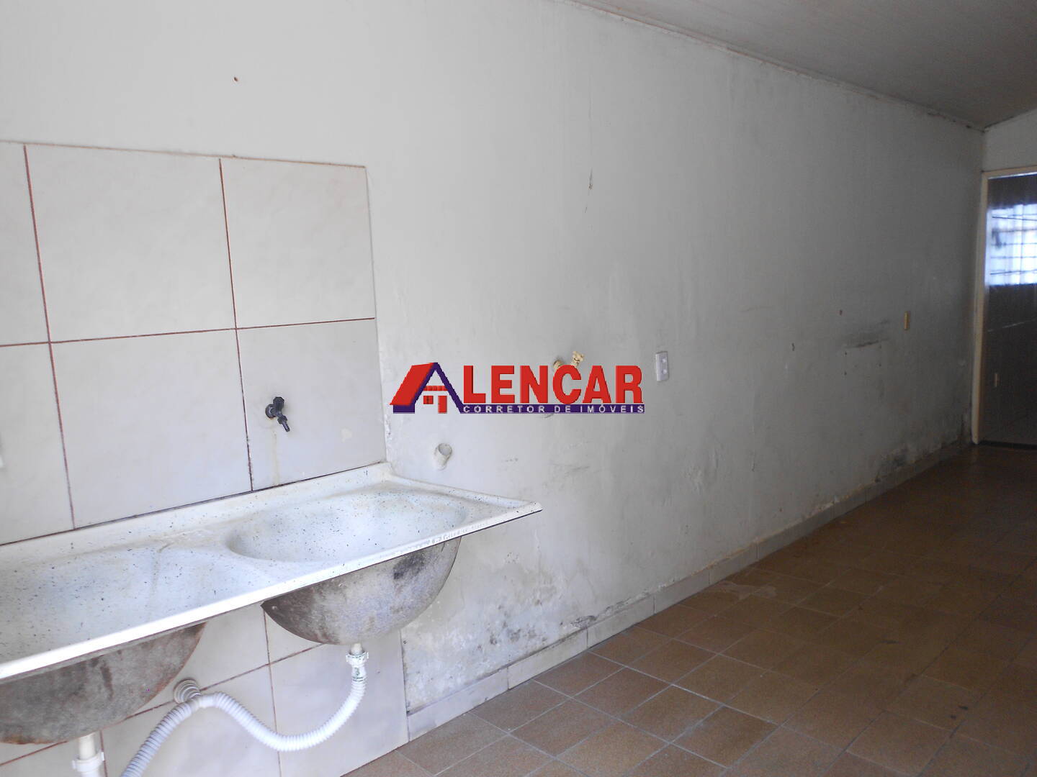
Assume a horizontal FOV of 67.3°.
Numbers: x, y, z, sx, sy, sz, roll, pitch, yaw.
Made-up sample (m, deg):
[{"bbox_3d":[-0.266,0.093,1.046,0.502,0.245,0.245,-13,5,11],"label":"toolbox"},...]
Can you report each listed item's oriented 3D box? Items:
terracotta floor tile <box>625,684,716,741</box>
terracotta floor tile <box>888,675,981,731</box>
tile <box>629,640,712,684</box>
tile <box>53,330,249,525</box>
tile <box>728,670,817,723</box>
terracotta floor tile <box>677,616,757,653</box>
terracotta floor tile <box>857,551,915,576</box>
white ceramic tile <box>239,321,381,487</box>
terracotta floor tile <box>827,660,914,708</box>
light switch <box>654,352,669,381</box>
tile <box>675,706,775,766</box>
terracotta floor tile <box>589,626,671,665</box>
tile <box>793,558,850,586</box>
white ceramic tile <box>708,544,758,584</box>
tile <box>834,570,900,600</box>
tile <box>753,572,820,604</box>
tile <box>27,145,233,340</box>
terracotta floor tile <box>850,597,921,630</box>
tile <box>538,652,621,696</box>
[{"bbox_3d":[0.508,1.076,2.585,0.294,0.010,0.201,-9,9,-43],"label":"terracotta floor tile"},{"bbox_3d":[1.390,1.050,2.601,0.297,0.010,0.203,-10,9,-42],"label":"terracotta floor tile"},{"bbox_3d":[0.588,1.036,2.951,0.294,0.009,0.200,-10,9,-42],"label":"tile"},{"bbox_3d":[-0.890,0.086,1.934,0.428,0.433,0.009,-10,9,-42],"label":"tile"},{"bbox_3d":[0.866,1.048,2.636,0.294,0.010,0.201,-9,9,-43],"label":"tile"},{"bbox_3d":[0.806,0.999,3.153,0.294,0.009,0.200,-10,9,-42],"label":"terracotta floor tile"},{"bbox_3d":[1.828,0.872,3.859,0.297,0.010,0.203,-10,9,-42],"label":"terracotta floor tile"},{"bbox_3d":[-0.576,0.033,2.226,0.428,0.433,0.009,-10,9,-42],"label":"white ceramic tile"},{"bbox_3d":[1.230,1.028,2.703,0.294,0.009,0.200,-10,9,-42],"label":"terracotta floor tile"},{"bbox_3d":[0.623,-0.095,3.361,0.076,0.118,0.012,-9,9,-43],"label":"light switch"},{"bbox_3d":[0.648,1.084,2.434,0.294,0.010,0.201,-9,9,-43],"label":"tile"},{"bbox_3d":[0.448,1.034,3.121,0.296,0.010,0.203,-9,9,-43],"label":"terracotta floor tile"},{"bbox_3d":[1.461,0.888,3.761,0.294,0.009,0.200,-10,9,-42],"label":"tile"},{"bbox_3d":[1.064,0.869,3.853,0.432,0.079,0.010,-9,9,-43],"label":"white ceramic tile"},{"bbox_3d":[1.612,0.912,3.631,0.297,0.010,0.203,-10,9,-42],"label":"tile"},{"bbox_3d":[1.253,0.934,3.613,0.297,0.010,0.203,-10,9,-42],"label":"tile"},{"bbox_3d":[-0.915,-0.350,1.882,0.428,0.437,0.009,-10,9,-42],"label":"tile"},{"bbox_3d":[1.525,0.945,3.259,0.294,0.009,0.200,-10,9,-42],"label":"terracotta floor tile"},{"bbox_3d":[0.229,1.070,2.917,0.296,0.010,0.203,-9,9,-43],"label":"tile"}]

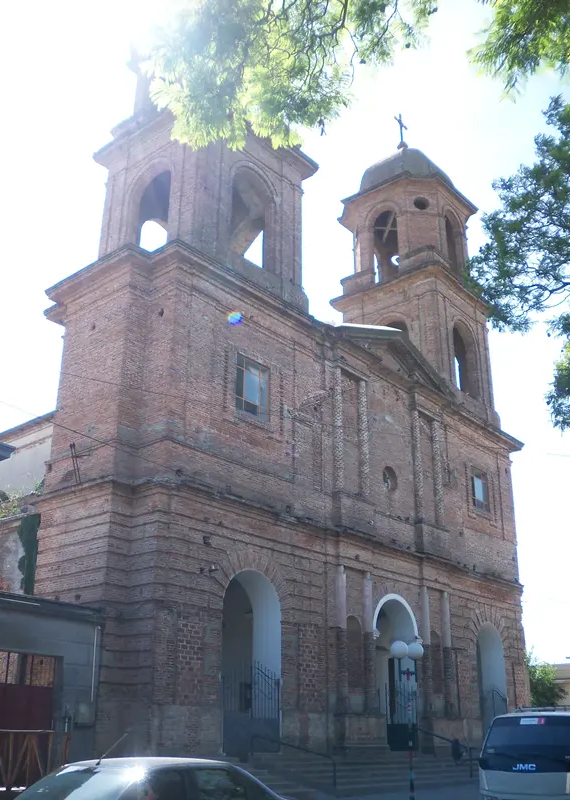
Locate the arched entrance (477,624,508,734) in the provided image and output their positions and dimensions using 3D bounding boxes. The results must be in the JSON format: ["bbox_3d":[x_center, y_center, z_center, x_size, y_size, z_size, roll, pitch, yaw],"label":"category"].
[{"bbox_3d":[8.735,12.264,37.701,0.600,5.148,2.596,-17,-27,35],"label":"arched entrance"}]

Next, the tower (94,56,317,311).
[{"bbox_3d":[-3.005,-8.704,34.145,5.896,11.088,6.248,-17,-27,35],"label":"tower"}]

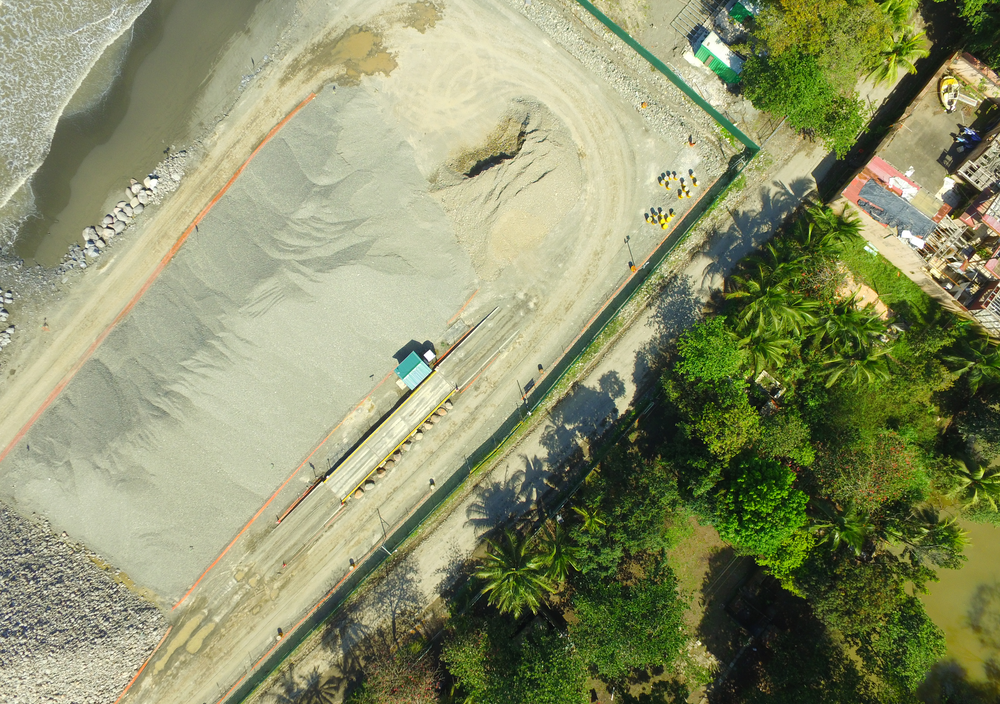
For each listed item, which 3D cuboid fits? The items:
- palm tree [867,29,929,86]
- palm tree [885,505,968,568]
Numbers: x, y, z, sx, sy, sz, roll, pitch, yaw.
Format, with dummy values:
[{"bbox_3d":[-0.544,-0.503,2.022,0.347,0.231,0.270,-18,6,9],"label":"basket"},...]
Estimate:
[{"bbox_3d":[44.130,-32.790,67.110,7.000,9.000,6.600,0,92,0],"label":"palm tree"},{"bbox_3d":[49.470,21.310,69.500,8.800,8.000,7.000,0,92,0],"label":"palm tree"}]

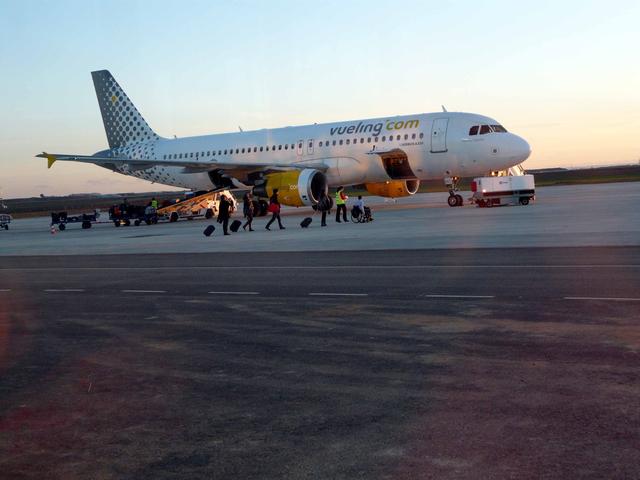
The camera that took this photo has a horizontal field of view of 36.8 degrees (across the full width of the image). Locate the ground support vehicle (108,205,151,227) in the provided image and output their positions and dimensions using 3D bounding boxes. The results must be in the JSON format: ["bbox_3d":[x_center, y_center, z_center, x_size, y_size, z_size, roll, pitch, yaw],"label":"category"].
[{"bbox_3d":[-11.680,-1.577,58.920,2.500,1.380,1.450,-4,4,-17],"label":"ground support vehicle"}]

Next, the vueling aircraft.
[{"bbox_3d":[-3.098,-7.742,66.771,37.570,11.760,34.100,-1,4,35],"label":"vueling aircraft"}]

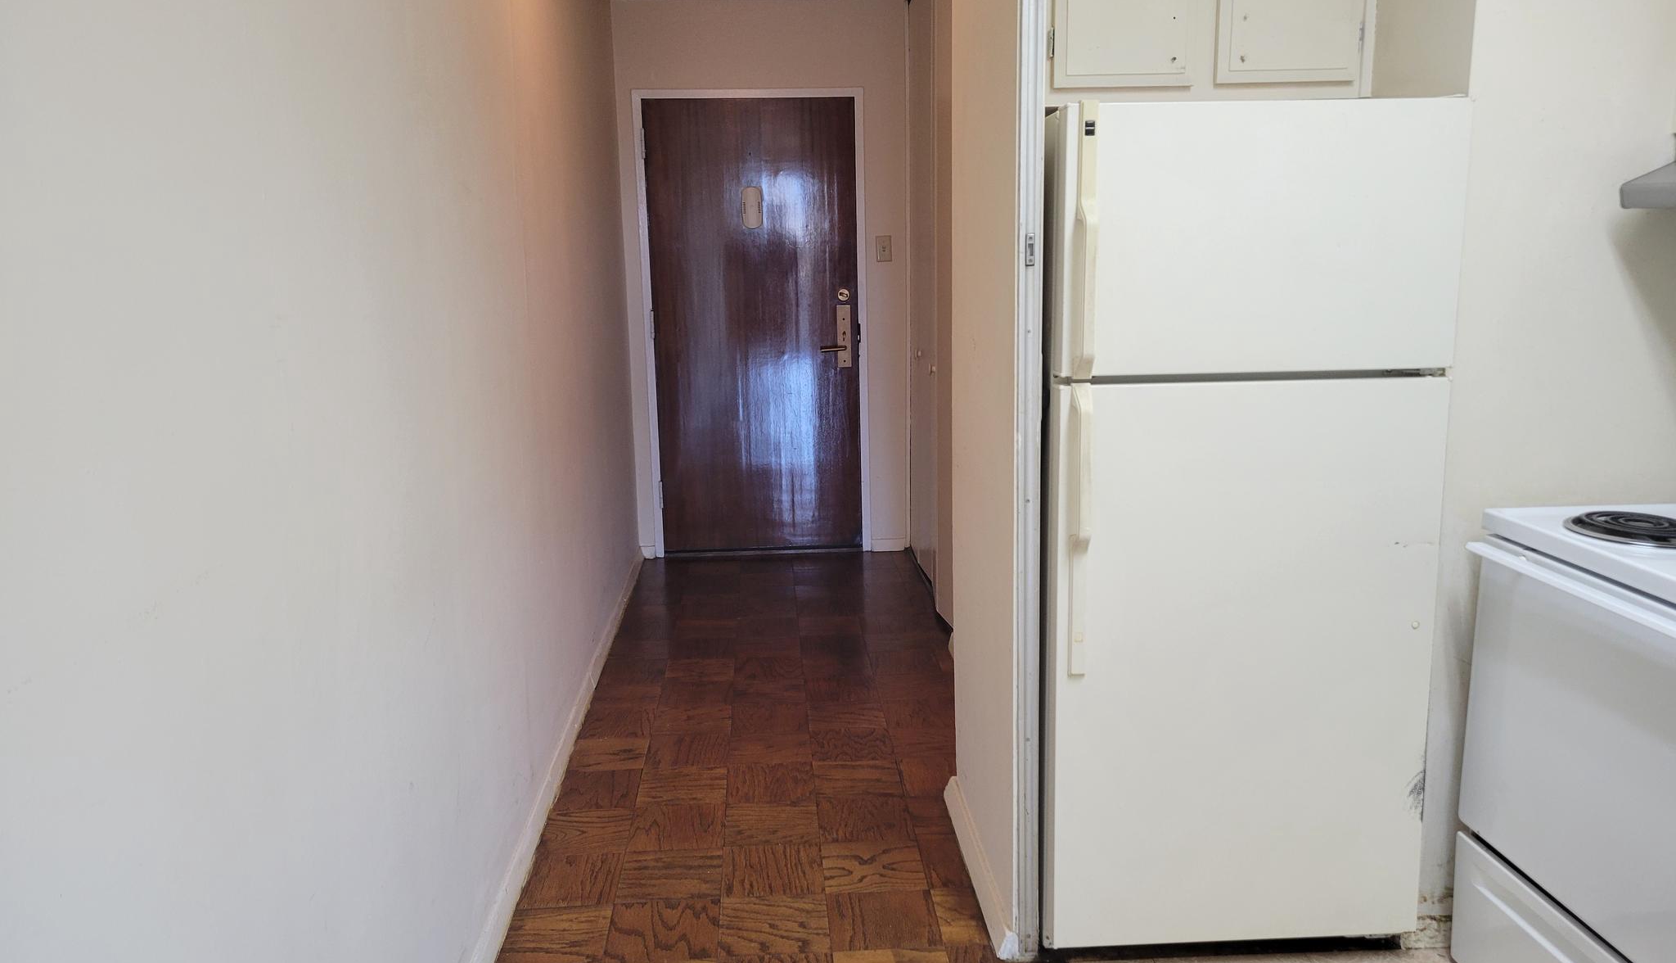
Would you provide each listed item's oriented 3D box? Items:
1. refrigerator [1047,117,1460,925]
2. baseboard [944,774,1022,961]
[{"bbox_3d":[0.743,0.093,2.643,0.719,1.665,0.740,-2,11,-3],"label":"refrigerator"},{"bbox_3d":[0.319,0.866,2.911,0.037,0.060,0.755,-2,11,-3],"label":"baseboard"}]

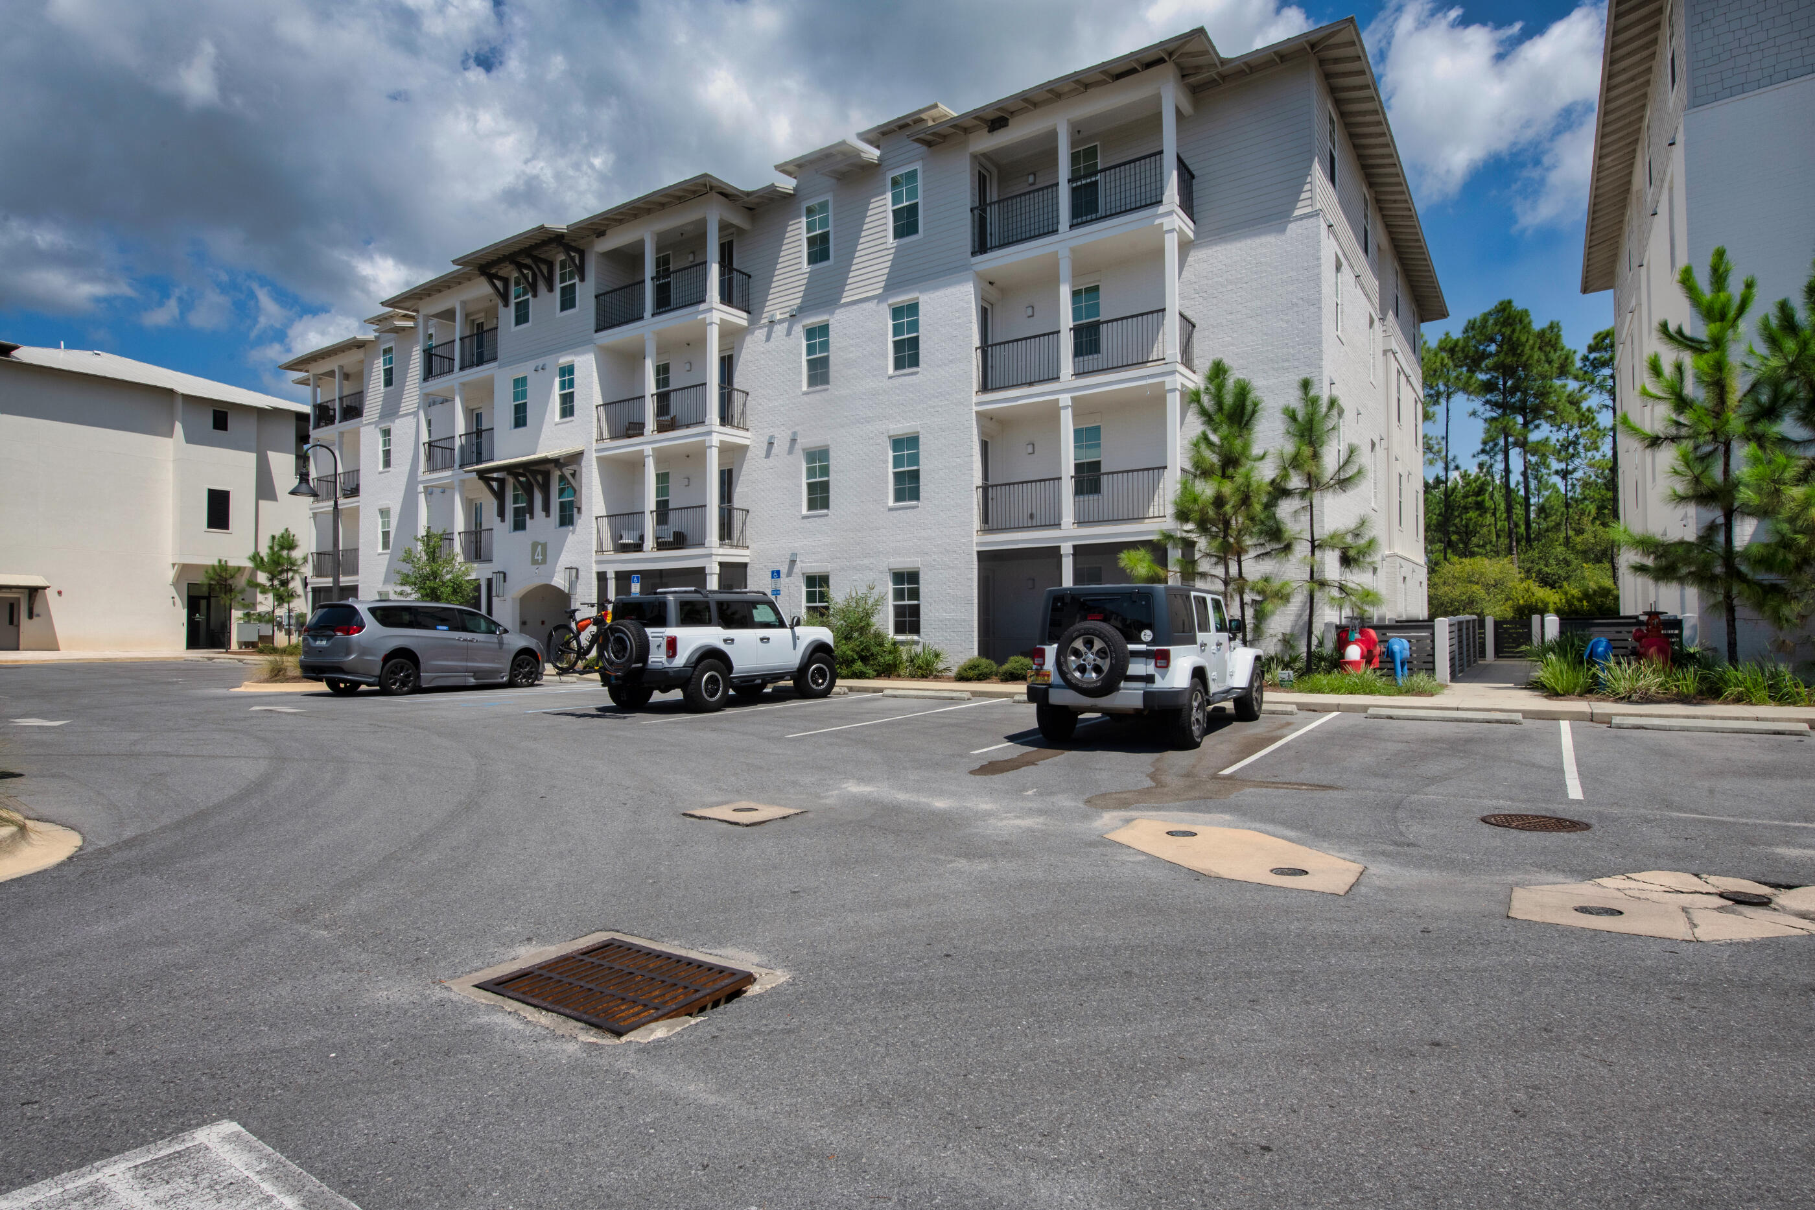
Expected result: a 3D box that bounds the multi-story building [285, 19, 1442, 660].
[{"bbox_3d":[-4.128,-4.562,35.297,41.400,12.900,22.600,-1,-1,35],"label":"multi-story building"}]

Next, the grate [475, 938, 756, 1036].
[{"bbox_3d":[-1.157,1.505,3.600,0.825,0.060,0.650,-1,-1,35],"label":"grate"}]

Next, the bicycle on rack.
[{"bbox_3d":[-4.972,0.461,14.172,1.880,1.120,0.720,-1,-1,35],"label":"bicycle on rack"}]

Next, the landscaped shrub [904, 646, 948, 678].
[{"bbox_3d":[0.420,1.310,20.700,1.000,0.760,0.950,0,-1,0],"label":"landscaped shrub"}]

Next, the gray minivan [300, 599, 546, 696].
[{"bbox_3d":[-10.490,0.942,20.154,2.020,1.810,5.180,-1,-1,25],"label":"gray minivan"}]

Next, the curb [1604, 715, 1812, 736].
[{"bbox_3d":[9.430,1.430,10.730,1.830,0.130,0.170,-1,-1,32],"label":"curb"}]

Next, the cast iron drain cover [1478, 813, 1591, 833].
[{"bbox_3d":[4.380,1.535,6.335,0.640,0.040,0.640,-1,-2,34],"label":"cast iron drain cover"}]

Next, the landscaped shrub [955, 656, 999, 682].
[{"bbox_3d":[1.463,1.326,19.302,0.920,0.540,0.880,0,-1,0],"label":"landscaped shrub"}]

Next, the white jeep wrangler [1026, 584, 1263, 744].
[{"bbox_3d":[3.180,0.695,11.630,1.900,1.820,4.420,-1,-1,33],"label":"white jeep wrangler"}]

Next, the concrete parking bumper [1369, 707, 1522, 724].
[{"bbox_3d":[7.373,1.523,12.450,1.830,0.140,0.180,-1,-1,30],"label":"concrete parking bumper"}]

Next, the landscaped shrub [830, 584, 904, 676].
[{"bbox_3d":[-1.015,0.608,21.289,1.850,2.150,1.650,-1,-1,35],"label":"landscaped shrub"}]

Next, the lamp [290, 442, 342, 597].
[{"bbox_3d":[-13.343,-0.898,20.511,0.700,5.400,1.150,-1,-1,40],"label":"lamp"}]

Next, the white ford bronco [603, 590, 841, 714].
[{"bbox_3d":[-3.331,0.802,16.404,2.000,1.930,4.800,-1,-1,31],"label":"white ford bronco"}]

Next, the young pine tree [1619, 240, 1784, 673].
[{"bbox_3d":[11.507,-1.897,12.952,1.950,6.400,1.950,-1,-1,35],"label":"young pine tree"}]

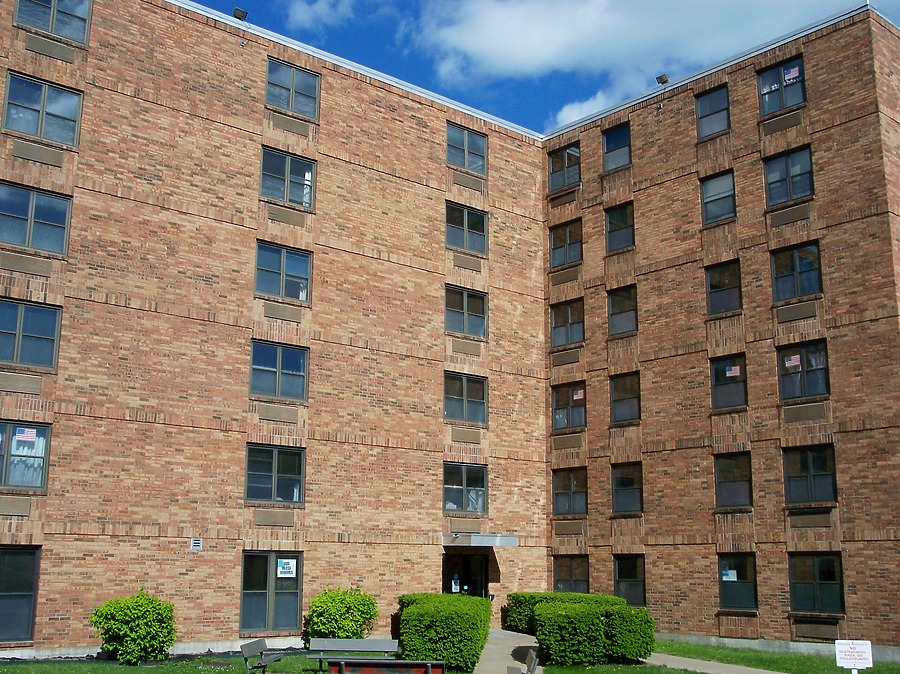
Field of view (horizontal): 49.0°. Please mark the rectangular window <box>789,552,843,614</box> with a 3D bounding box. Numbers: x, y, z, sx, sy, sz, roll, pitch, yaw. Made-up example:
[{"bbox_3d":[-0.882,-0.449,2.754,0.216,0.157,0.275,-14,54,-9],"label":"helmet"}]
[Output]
[{"bbox_3d":[8.842,5.932,23.879,0.140,1.452,1.391,11,-16,-40],"label":"rectangular window"}]

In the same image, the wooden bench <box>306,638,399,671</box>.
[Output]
[{"bbox_3d":[-1.754,5.768,17.578,1.620,0.800,0.600,-1,-12,4],"label":"wooden bench"}]

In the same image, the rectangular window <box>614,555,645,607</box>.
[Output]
[{"bbox_3d":[5.131,6.912,28.124,0.140,1.452,1.100,11,-16,-40],"label":"rectangular window"}]

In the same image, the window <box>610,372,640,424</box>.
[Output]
[{"bbox_3d":[5.200,1.808,29.240,0.140,1.452,1.100,11,-16,-40],"label":"window"}]

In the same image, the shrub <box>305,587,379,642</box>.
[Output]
[{"bbox_3d":[-2.641,6.922,24.257,1.800,1.491,1.650,0,-12,0],"label":"shrub"}]

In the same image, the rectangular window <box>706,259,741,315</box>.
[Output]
[{"bbox_3d":[7.561,-1.334,27.167,0.120,1.420,1.130,11,-16,-40],"label":"rectangular window"}]

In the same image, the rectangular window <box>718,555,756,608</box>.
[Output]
[{"bbox_3d":[7.405,6.289,25.474,0.150,1.450,1.113,11,-16,-40],"label":"rectangular window"}]

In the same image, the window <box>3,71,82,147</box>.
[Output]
[{"bbox_3d":[-9.239,-5.154,22.486,1.680,1.440,0.120,11,-16,-39],"label":"window"}]

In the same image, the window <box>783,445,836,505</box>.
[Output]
[{"bbox_3d":[8.917,3.400,24.484,0.120,1.440,1.390,11,-16,-39],"label":"window"}]

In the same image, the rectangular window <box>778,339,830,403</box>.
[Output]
[{"bbox_3d":[8.904,0.859,24.924,0.150,1.452,1.405,11,-16,-40],"label":"rectangular window"}]

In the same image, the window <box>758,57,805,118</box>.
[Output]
[{"bbox_3d":[8.949,-6.744,26.720,0.140,1.452,1.391,11,-16,-40],"label":"window"}]

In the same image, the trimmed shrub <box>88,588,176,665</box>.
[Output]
[{"bbox_3d":[-6.665,6.077,20.729,1.750,1.570,1.600,11,-16,-40],"label":"trimmed shrub"}]

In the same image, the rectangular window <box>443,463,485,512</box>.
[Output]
[{"bbox_3d":[0.439,4.417,28.903,1.709,1.438,0.150,11,-16,-40],"label":"rectangular window"}]

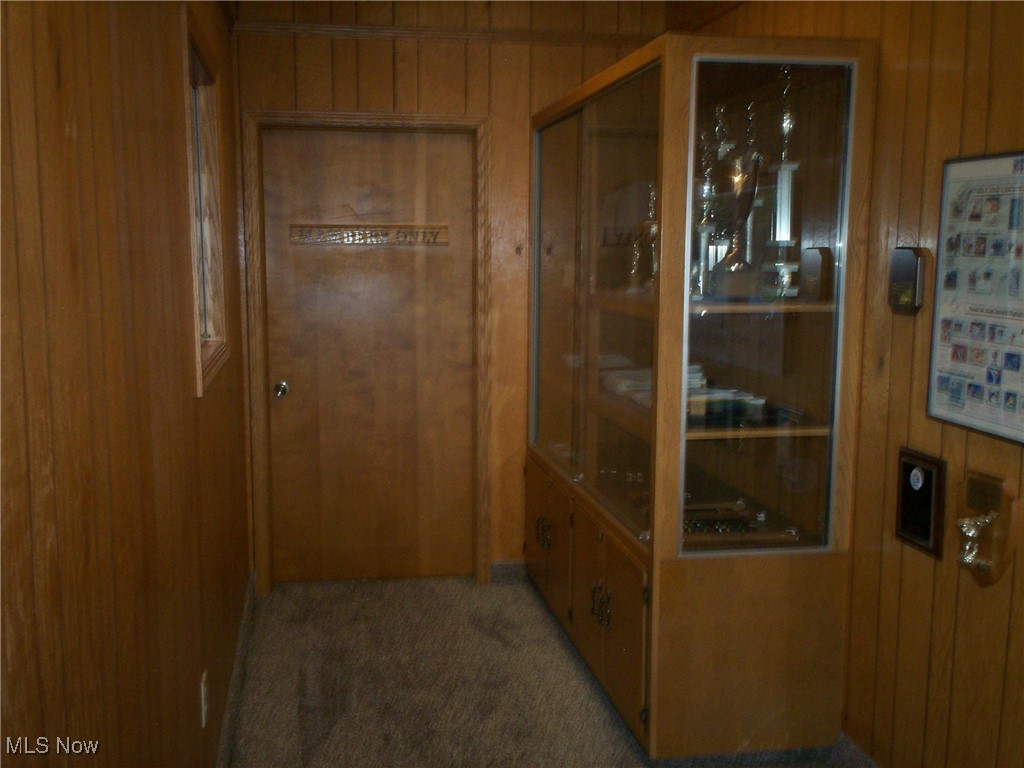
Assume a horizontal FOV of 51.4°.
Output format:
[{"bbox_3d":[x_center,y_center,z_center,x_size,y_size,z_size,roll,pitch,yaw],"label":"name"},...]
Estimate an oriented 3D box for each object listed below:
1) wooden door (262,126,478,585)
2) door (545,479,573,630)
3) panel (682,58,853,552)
[{"bbox_3d":[-0.622,-0.106,4.769,0.920,2.012,0.045,-1,7,-10],"label":"wooden door"},{"bbox_3d":[0.194,0.663,4.283,0.020,0.524,0.453,-1,7,-10],"label":"door"},{"bbox_3d":[0.714,-0.198,3.009,0.461,1.390,0.018,-1,7,-10],"label":"panel"}]

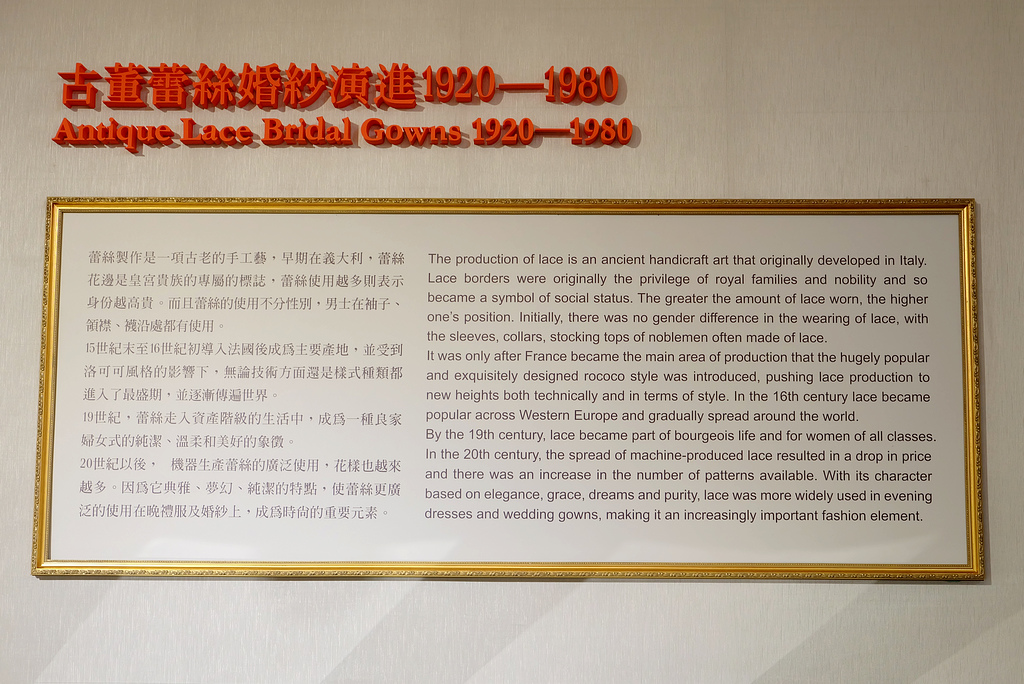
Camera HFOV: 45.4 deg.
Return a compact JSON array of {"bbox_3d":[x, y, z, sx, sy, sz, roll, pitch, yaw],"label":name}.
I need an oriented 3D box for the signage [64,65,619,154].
[{"bbox_3d":[-0.301,-0.416,2.182,1.024,0.155,0.031,0,-5,1],"label":"signage"}]

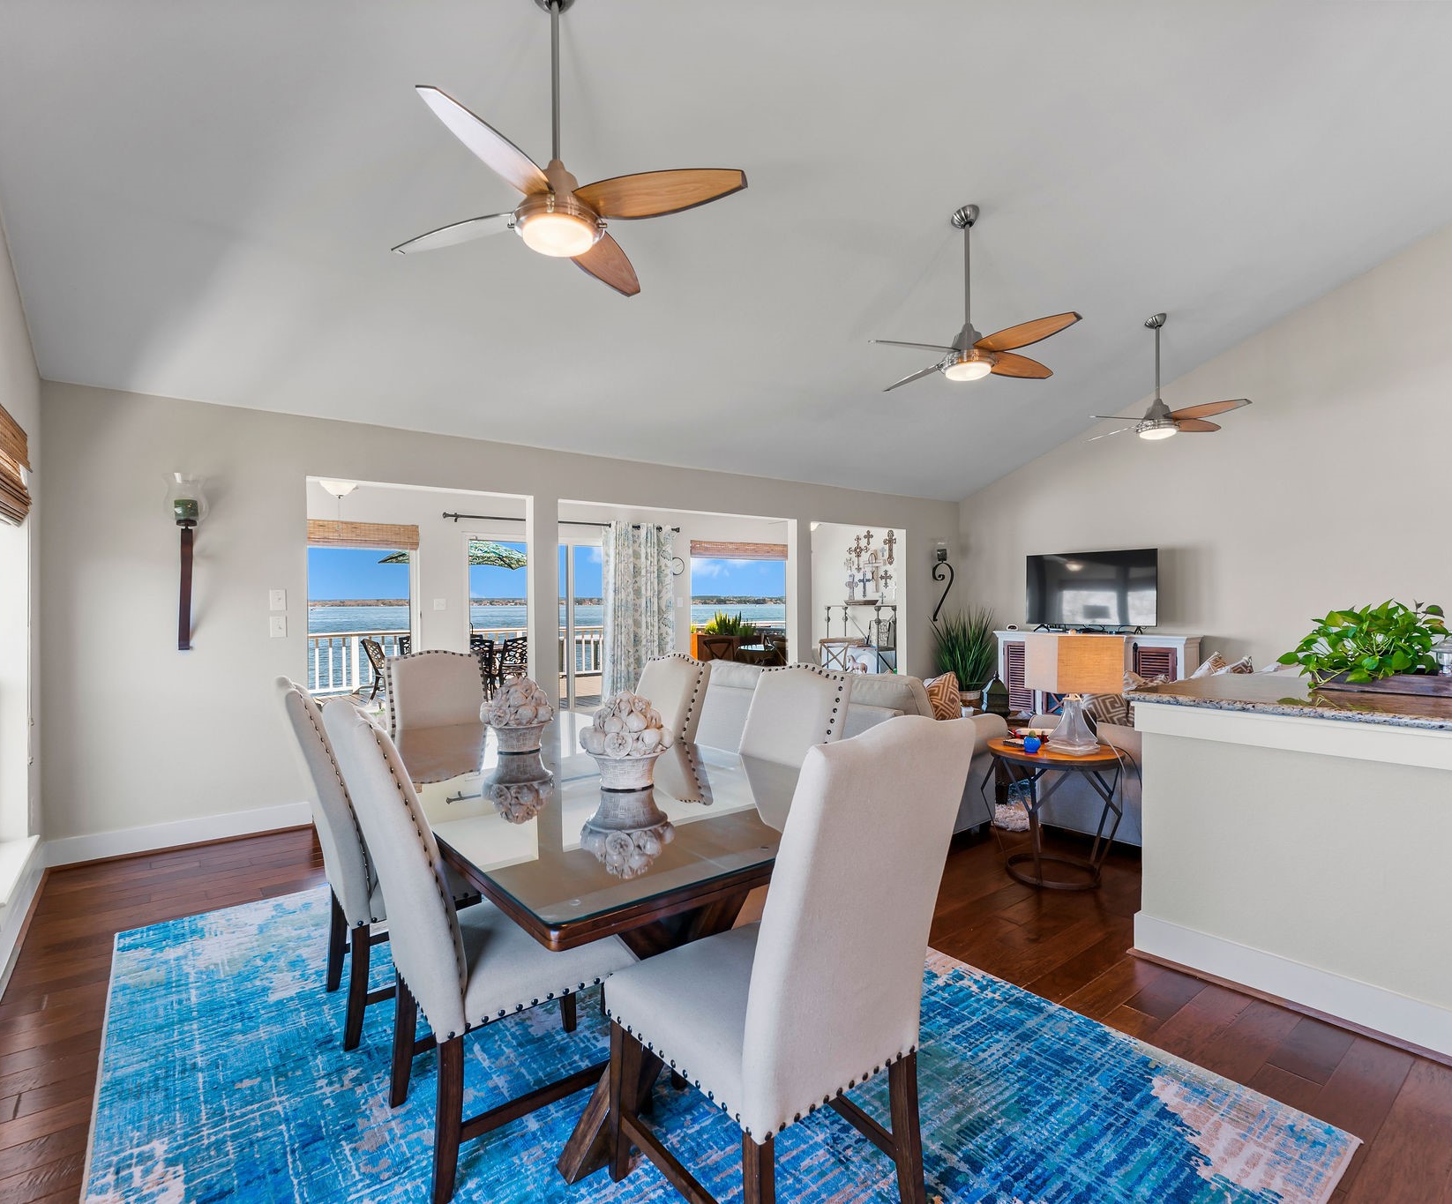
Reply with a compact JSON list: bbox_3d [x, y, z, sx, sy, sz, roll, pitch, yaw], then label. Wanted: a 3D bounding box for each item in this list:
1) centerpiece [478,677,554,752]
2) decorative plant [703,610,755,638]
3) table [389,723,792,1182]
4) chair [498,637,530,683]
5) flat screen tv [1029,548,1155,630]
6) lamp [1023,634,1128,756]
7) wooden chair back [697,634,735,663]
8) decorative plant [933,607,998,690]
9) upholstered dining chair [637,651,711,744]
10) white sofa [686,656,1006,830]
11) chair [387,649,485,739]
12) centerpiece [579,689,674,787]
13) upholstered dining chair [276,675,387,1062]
[{"bbox_3d":[-0.750,0.409,2.544,0.260,0.277,0.260,-1,0,-39],"label":"centerpiece"},{"bbox_3d":[0.021,0.334,11.704,0.950,0.420,0.400,-1,0,-39],"label":"decorative plant"},{"bbox_3d":[-0.511,0.935,2.329,1.130,0.775,2.095,-1,0,-39],"label":"table"},{"bbox_3d":[-2.630,0.900,9.108,0.600,0.890,0.620,-1,0,-39],"label":"chair"},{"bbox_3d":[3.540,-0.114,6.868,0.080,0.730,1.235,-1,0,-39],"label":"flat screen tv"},{"bbox_3d":[1.683,0.434,3.393,0.320,0.545,0.320,0,0,-3],"label":"lamp"},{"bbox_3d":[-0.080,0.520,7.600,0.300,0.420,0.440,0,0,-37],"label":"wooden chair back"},{"bbox_3d":[2.611,0.508,7.685,0.700,0.920,0.660,-1,0,-39],"label":"decorative plant"},{"bbox_3d":[-0.432,0.772,2.903,0.655,1.095,0.470,-1,0,-39],"label":"upholstered dining chair"},{"bbox_3d":[0.592,0.825,4.257,0.930,0.900,1.870,-1,0,-39],"label":"white sofa"},{"bbox_3d":[-1.218,0.774,3.182,0.475,1.095,0.660,-1,0,-39],"label":"chair"},{"bbox_3d":[-0.289,0.393,2.029,0.270,0.270,0.270,-1,0,0],"label":"centerpiece"},{"bbox_3d":[-1.089,0.758,2.296,0.655,1.075,0.450,-1,0,-39],"label":"upholstered dining chair"}]

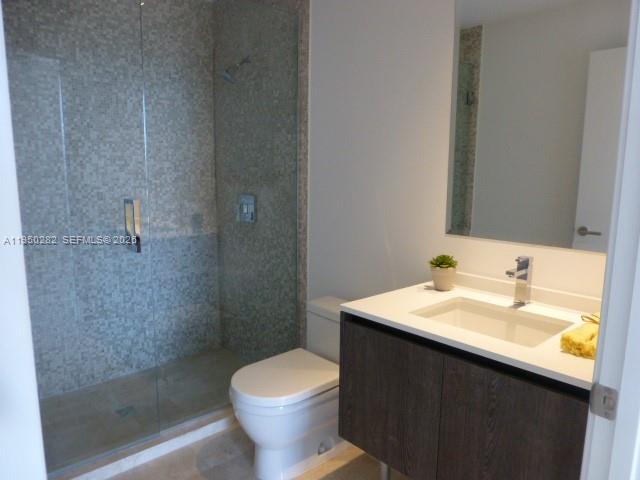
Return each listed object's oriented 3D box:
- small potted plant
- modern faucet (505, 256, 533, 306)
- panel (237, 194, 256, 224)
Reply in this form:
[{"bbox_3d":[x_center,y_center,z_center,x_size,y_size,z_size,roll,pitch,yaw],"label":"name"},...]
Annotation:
[{"bbox_3d":[0.491,0.123,1.751,0.112,0.141,0.112,0,8,0],"label":"small potted plant"},{"bbox_3d":[0.671,0.145,1.507,0.163,0.165,0.045,-6,10,-41],"label":"modern faucet"},{"bbox_3d":[-0.495,-0.203,2.902,0.065,0.183,0.180,-6,10,-41],"label":"panel"}]

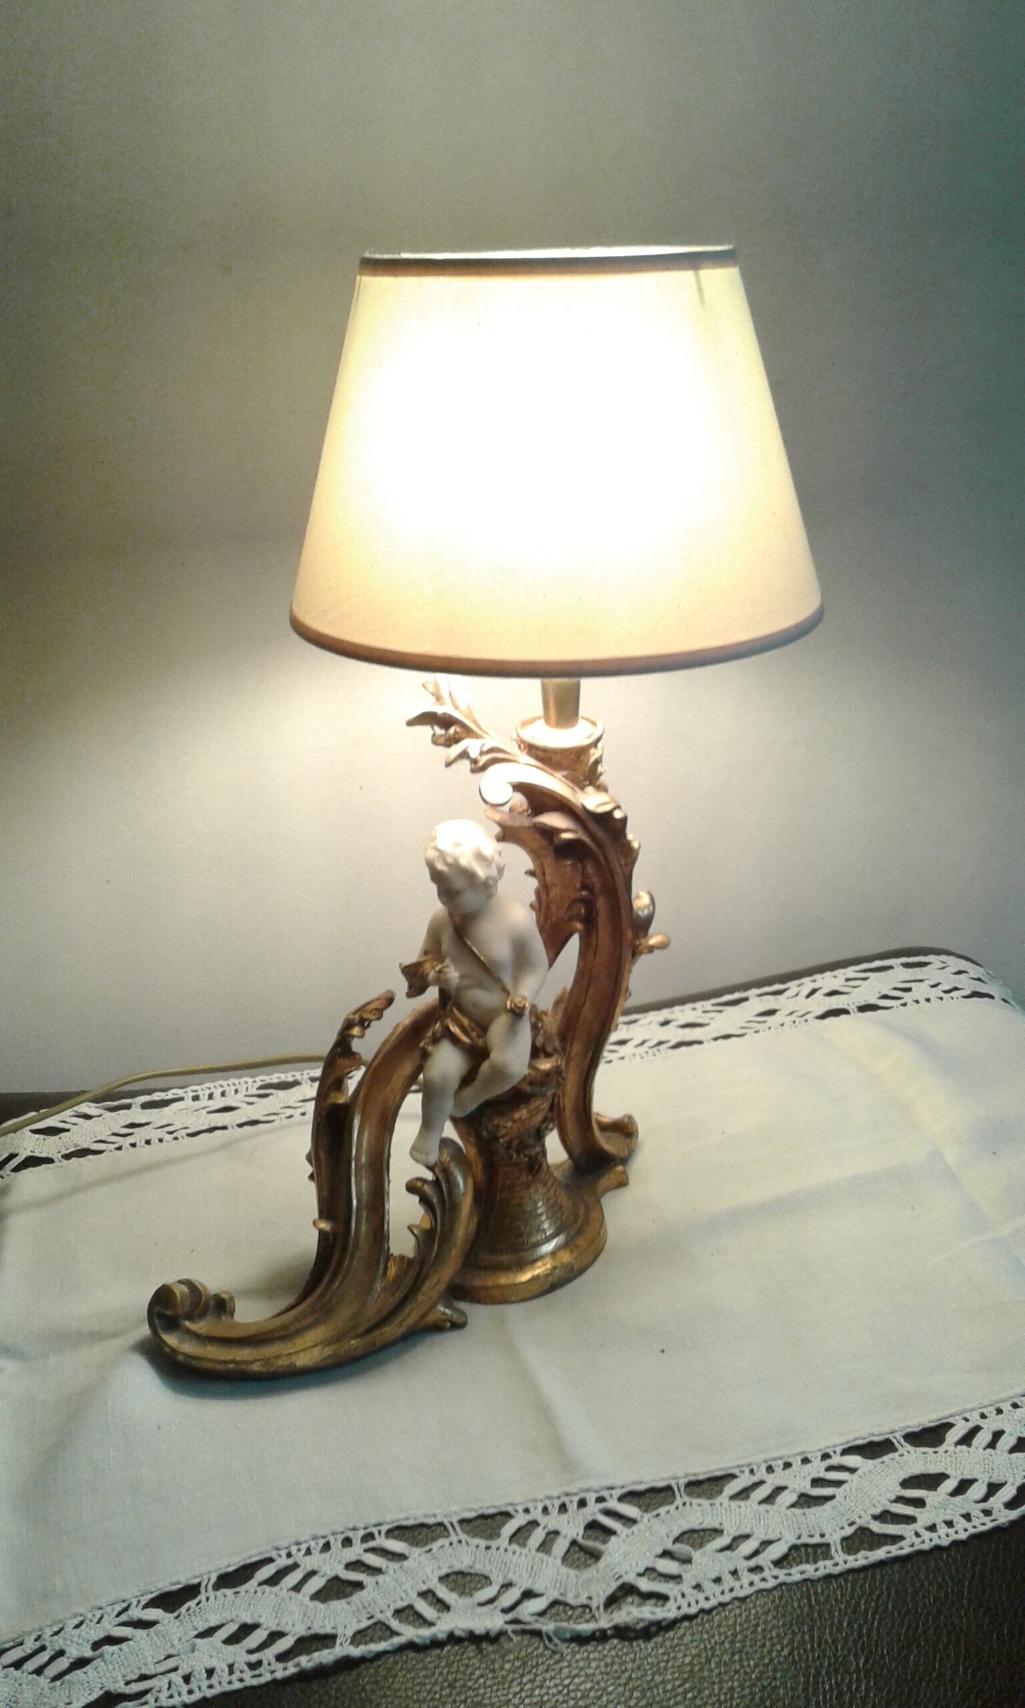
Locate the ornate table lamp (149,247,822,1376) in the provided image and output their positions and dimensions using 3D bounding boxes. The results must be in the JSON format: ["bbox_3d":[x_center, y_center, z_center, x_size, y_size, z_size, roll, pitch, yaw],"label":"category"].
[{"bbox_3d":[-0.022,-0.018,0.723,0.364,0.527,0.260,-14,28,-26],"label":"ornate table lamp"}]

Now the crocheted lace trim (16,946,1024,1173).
[{"bbox_3d":[0.014,0.138,1.010,0.738,0.019,0.060,-8,25,-15],"label":"crocheted lace trim"}]

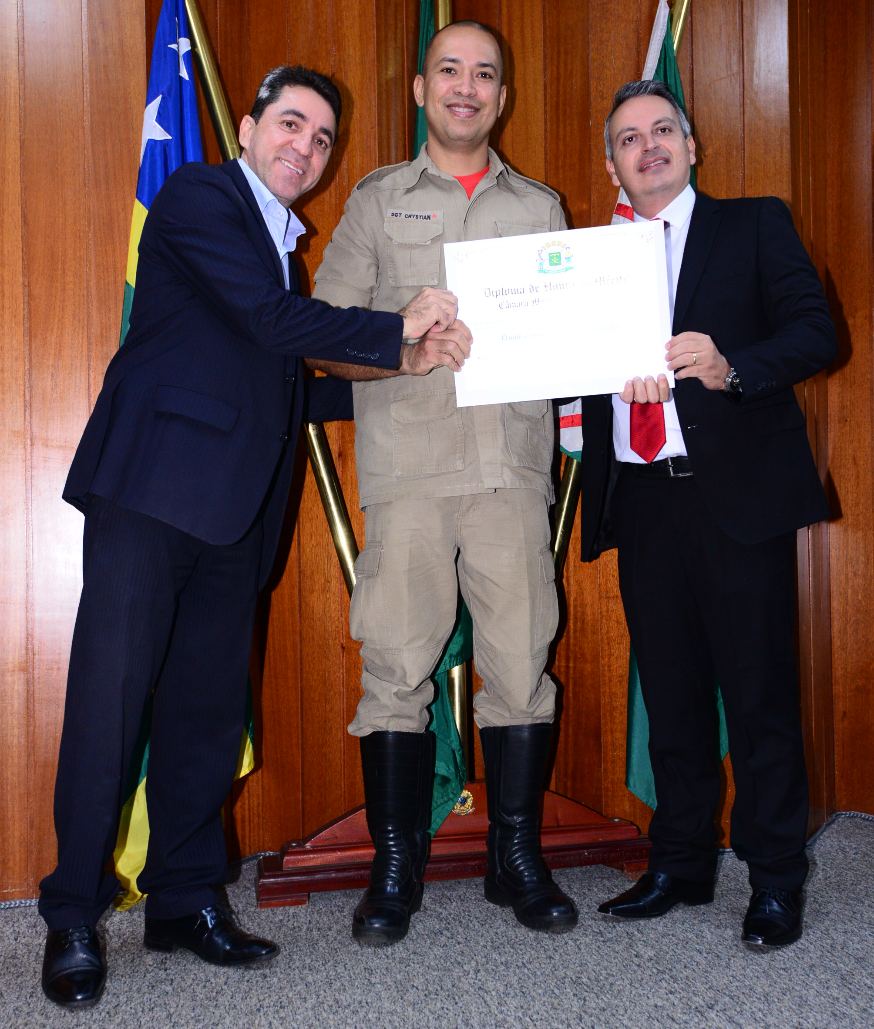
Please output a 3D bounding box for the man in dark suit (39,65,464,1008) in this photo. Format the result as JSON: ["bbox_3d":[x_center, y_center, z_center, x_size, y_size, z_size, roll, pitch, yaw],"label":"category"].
[{"bbox_3d":[-0.315,-0.020,2.380,0.680,1.670,0.600,-1,0,-43],"label":"man in dark suit"}]

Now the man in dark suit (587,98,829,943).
[{"bbox_3d":[0.520,-0.034,2.460,0.540,1.670,0.470,-1,0,23],"label":"man in dark suit"}]

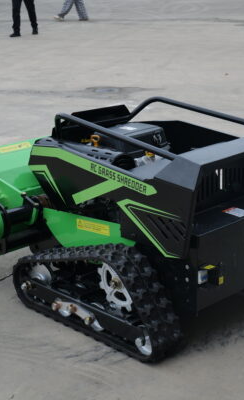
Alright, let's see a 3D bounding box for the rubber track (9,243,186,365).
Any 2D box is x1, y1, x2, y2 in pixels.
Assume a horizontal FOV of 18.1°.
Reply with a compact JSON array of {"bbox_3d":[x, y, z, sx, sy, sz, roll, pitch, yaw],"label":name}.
[{"bbox_3d":[-0.123,0.347,3.127,0.845,0.359,0.158,16,24,42],"label":"rubber track"}]

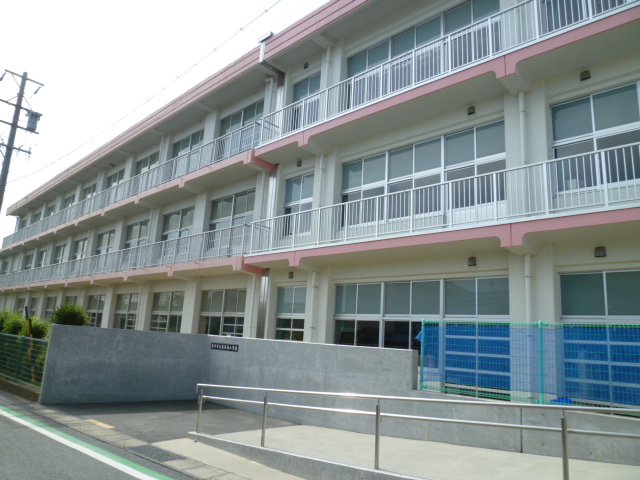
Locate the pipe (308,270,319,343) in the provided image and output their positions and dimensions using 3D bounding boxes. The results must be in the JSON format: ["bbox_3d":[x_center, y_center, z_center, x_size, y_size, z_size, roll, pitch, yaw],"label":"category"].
[{"bbox_3d":[-0.243,2.548,13.480,0.110,3.200,0.110,-8,-16,43],"label":"pipe"}]

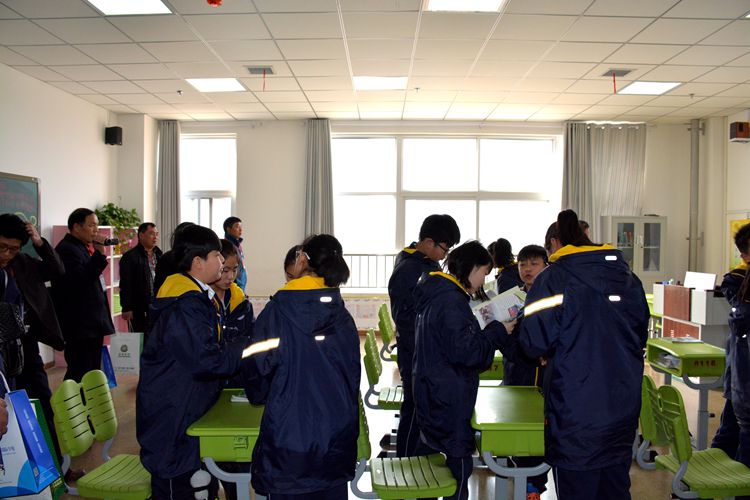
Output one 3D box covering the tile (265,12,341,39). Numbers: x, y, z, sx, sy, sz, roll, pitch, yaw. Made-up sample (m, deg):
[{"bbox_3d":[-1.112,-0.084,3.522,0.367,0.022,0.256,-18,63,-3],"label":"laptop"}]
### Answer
[{"bbox_3d":[-0.559,-1.780,4.455,0.600,0.020,0.600,0,2,1],"label":"tile"}]

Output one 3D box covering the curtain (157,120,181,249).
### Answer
[{"bbox_3d":[-2.983,-0.472,8.140,0.340,2.800,0.150,0,2,1],"label":"curtain"}]

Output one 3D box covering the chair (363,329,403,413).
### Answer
[{"bbox_3d":[0.177,1.012,3.899,0.500,0.830,0.420,0,2,8],"label":"chair"}]

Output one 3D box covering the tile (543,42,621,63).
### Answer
[{"bbox_3d":[1.848,-1.775,5.040,0.600,0.020,0.600,0,2,1],"label":"tile"}]

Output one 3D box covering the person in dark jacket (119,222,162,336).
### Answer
[{"bbox_3d":[-2.243,0.547,5.409,0.320,1.630,0.500,1,2,29],"label":"person in dark jacket"}]

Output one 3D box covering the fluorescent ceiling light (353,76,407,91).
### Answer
[{"bbox_3d":[0.062,-1.882,6.239,0.600,0.080,0.600,0,2,1],"label":"fluorescent ceiling light"}]

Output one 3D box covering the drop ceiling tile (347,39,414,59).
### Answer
[{"bbox_3d":[0.048,-1.804,5.042,0.600,0.020,0.600,0,2,1],"label":"drop ceiling tile"}]

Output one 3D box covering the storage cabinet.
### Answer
[{"bbox_3d":[3.692,0.404,8.051,0.790,1.790,0.400,0,2,1],"label":"storage cabinet"}]

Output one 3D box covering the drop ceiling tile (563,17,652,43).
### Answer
[{"bbox_3d":[1.841,-1.769,4.422,0.600,0.020,0.600,0,2,1],"label":"drop ceiling tile"}]

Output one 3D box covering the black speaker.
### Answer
[{"bbox_3d":[-3.370,-1.476,7.250,0.170,0.230,0.170,1,2,12],"label":"black speaker"}]

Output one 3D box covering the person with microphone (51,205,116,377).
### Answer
[{"bbox_3d":[-2.205,0.552,4.255,0.440,1.730,0.500,0,2,-5],"label":"person with microphone"}]

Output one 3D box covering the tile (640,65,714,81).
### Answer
[{"bbox_3d":[3.016,-1.780,5.646,0.600,0.025,0.600,0,2,1],"label":"tile"}]

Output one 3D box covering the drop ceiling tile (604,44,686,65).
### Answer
[{"bbox_3d":[2.425,-1.767,5.042,0.600,0.025,0.600,0,2,1],"label":"drop ceiling tile"}]

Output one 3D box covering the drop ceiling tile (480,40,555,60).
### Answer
[{"bbox_3d":[1.248,-1.789,5.031,0.600,0.020,0.600,0,2,1],"label":"drop ceiling tile"}]

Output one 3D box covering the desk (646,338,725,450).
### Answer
[{"bbox_3d":[2.208,1.074,3.964,0.440,0.750,0.600,0,2,1],"label":"desk"}]

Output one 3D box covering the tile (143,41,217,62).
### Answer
[{"bbox_3d":[-1.745,-1.796,5.071,0.600,0.020,0.600,0,2,1],"label":"tile"}]

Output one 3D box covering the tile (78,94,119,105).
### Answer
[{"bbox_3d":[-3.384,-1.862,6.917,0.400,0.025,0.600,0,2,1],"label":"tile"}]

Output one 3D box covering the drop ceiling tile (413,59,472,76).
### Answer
[{"bbox_3d":[0.658,-1.823,5.634,0.600,0.020,0.600,0,2,1],"label":"drop ceiling tile"}]

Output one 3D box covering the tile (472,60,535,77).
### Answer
[{"bbox_3d":[1.243,-1.791,5.553,0.600,0.020,0.600,0,2,1],"label":"tile"}]

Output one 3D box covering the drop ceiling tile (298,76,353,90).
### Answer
[{"bbox_3d":[-0.534,-1.846,6.253,0.600,0.020,0.600,0,2,1],"label":"drop ceiling tile"}]

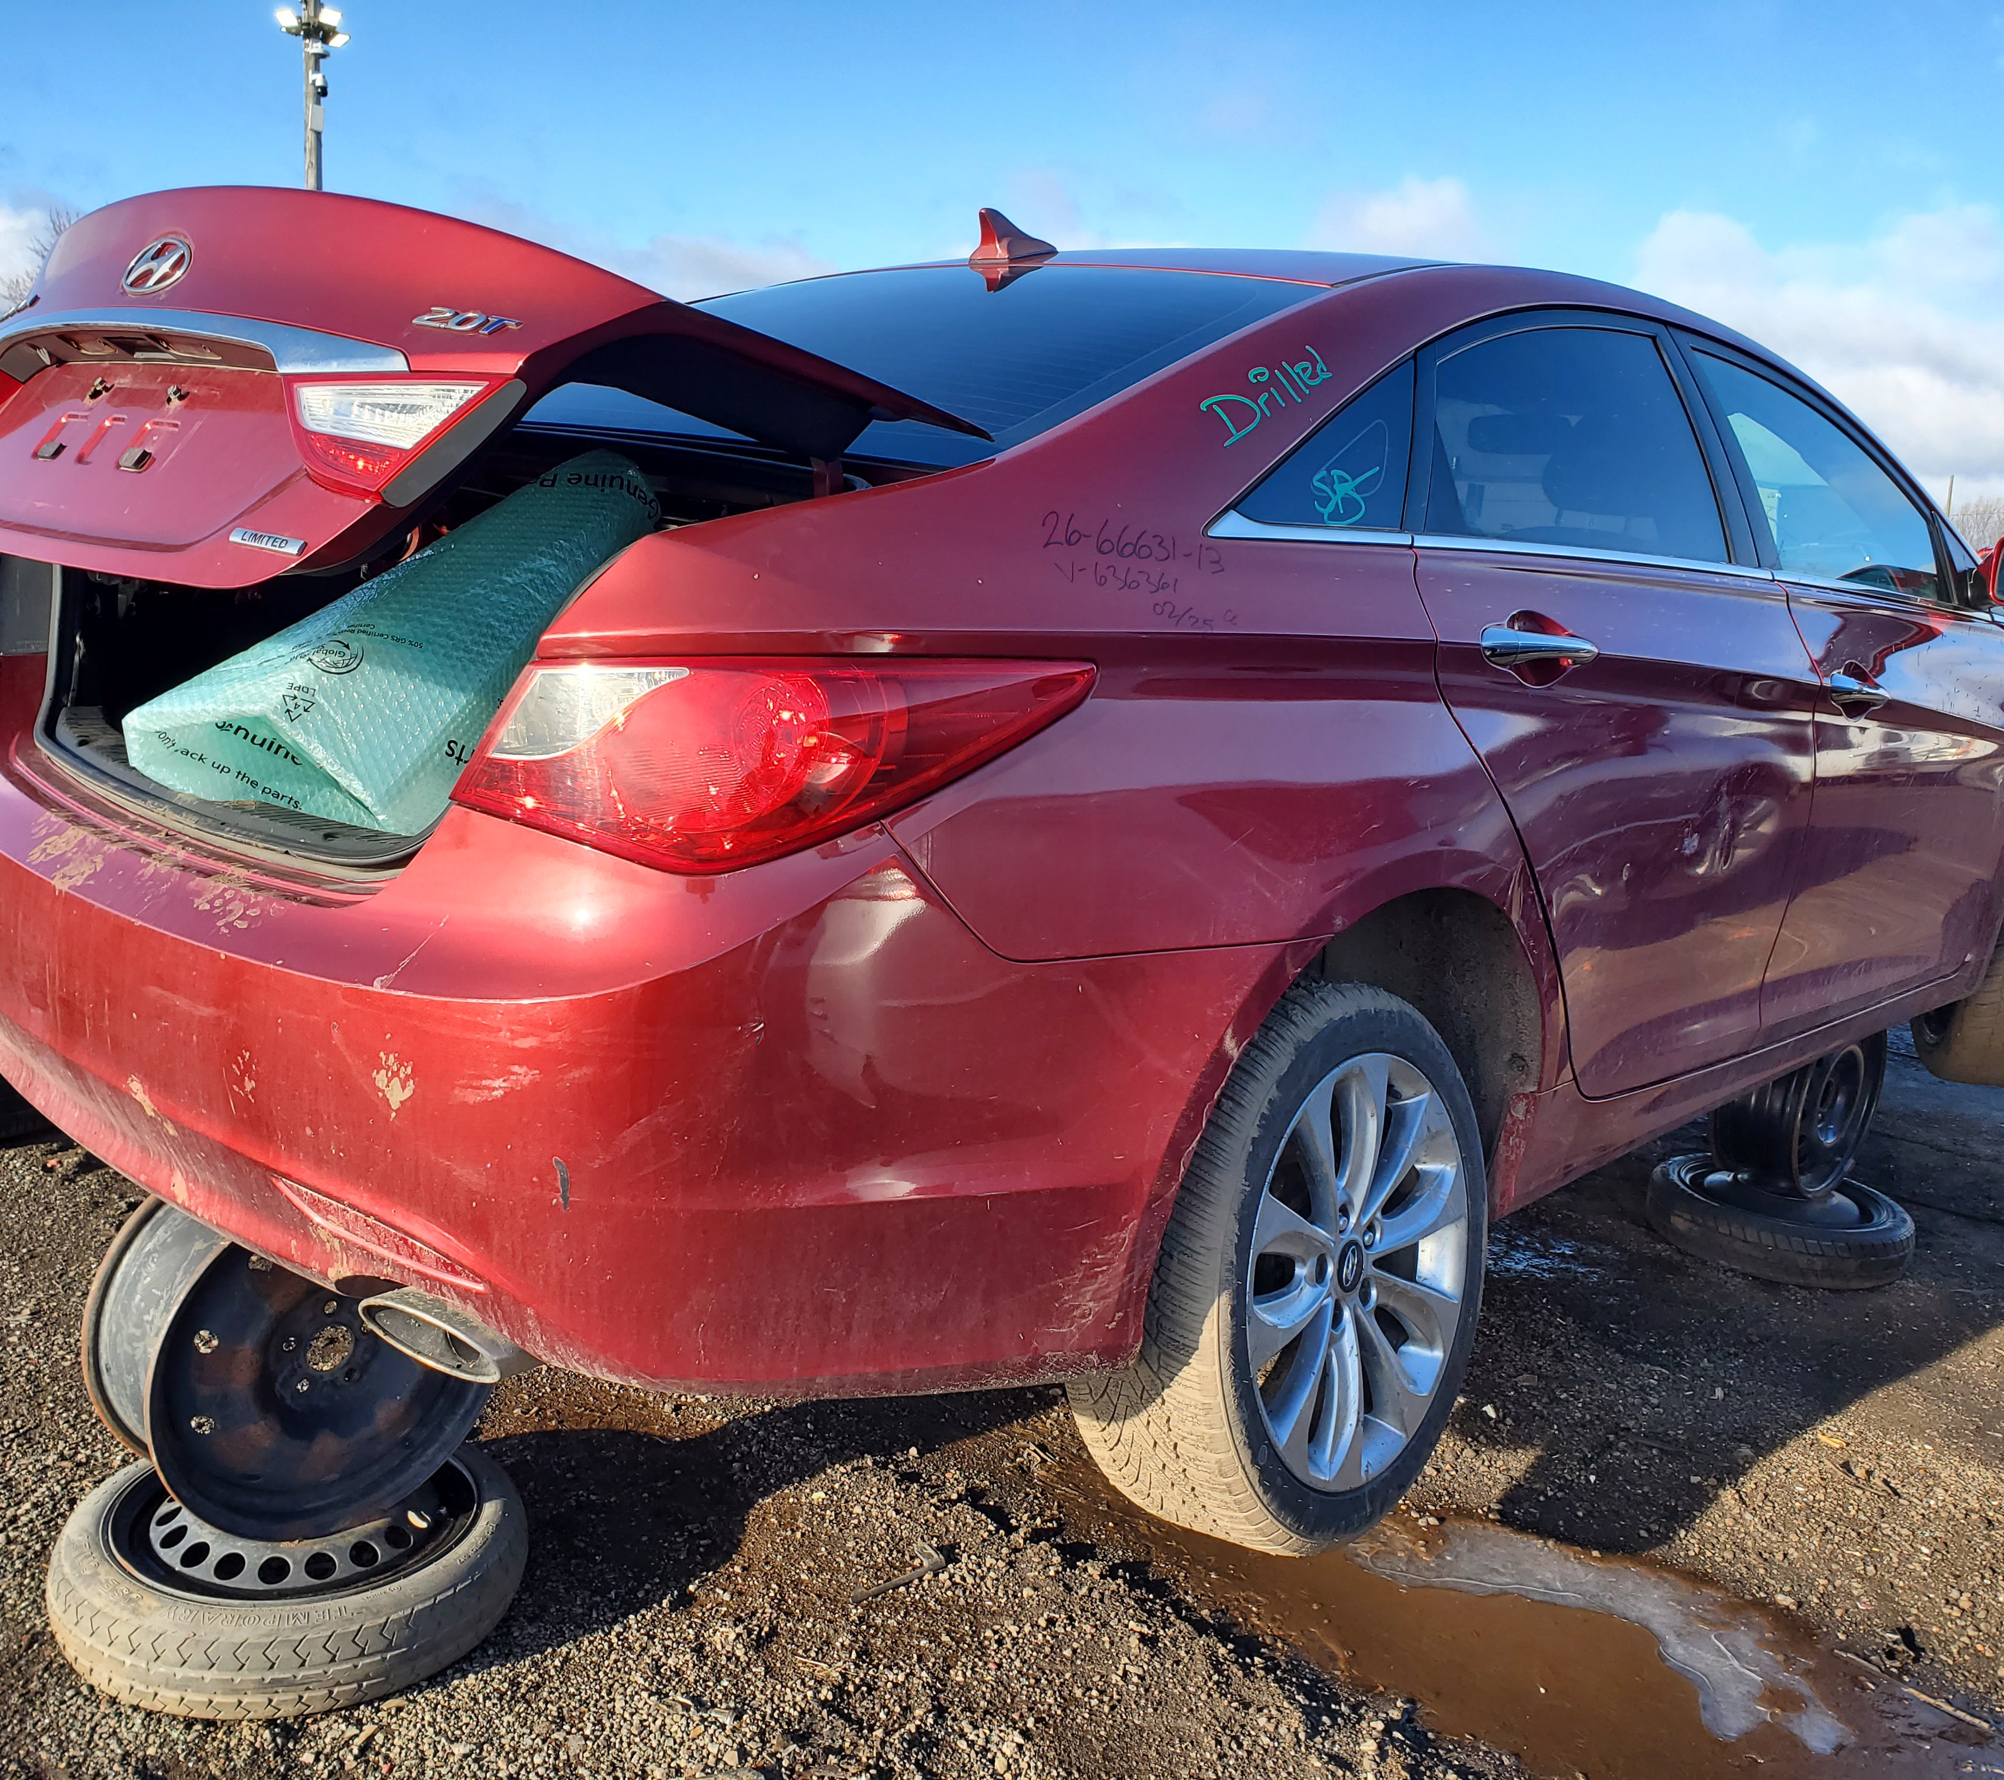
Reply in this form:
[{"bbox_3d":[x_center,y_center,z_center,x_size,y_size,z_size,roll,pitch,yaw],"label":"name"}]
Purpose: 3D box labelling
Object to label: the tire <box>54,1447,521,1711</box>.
[{"bbox_3d":[-0.913,0.862,2.309,0.567,0.125,0.567,5,10,0],"label":"tire"}]

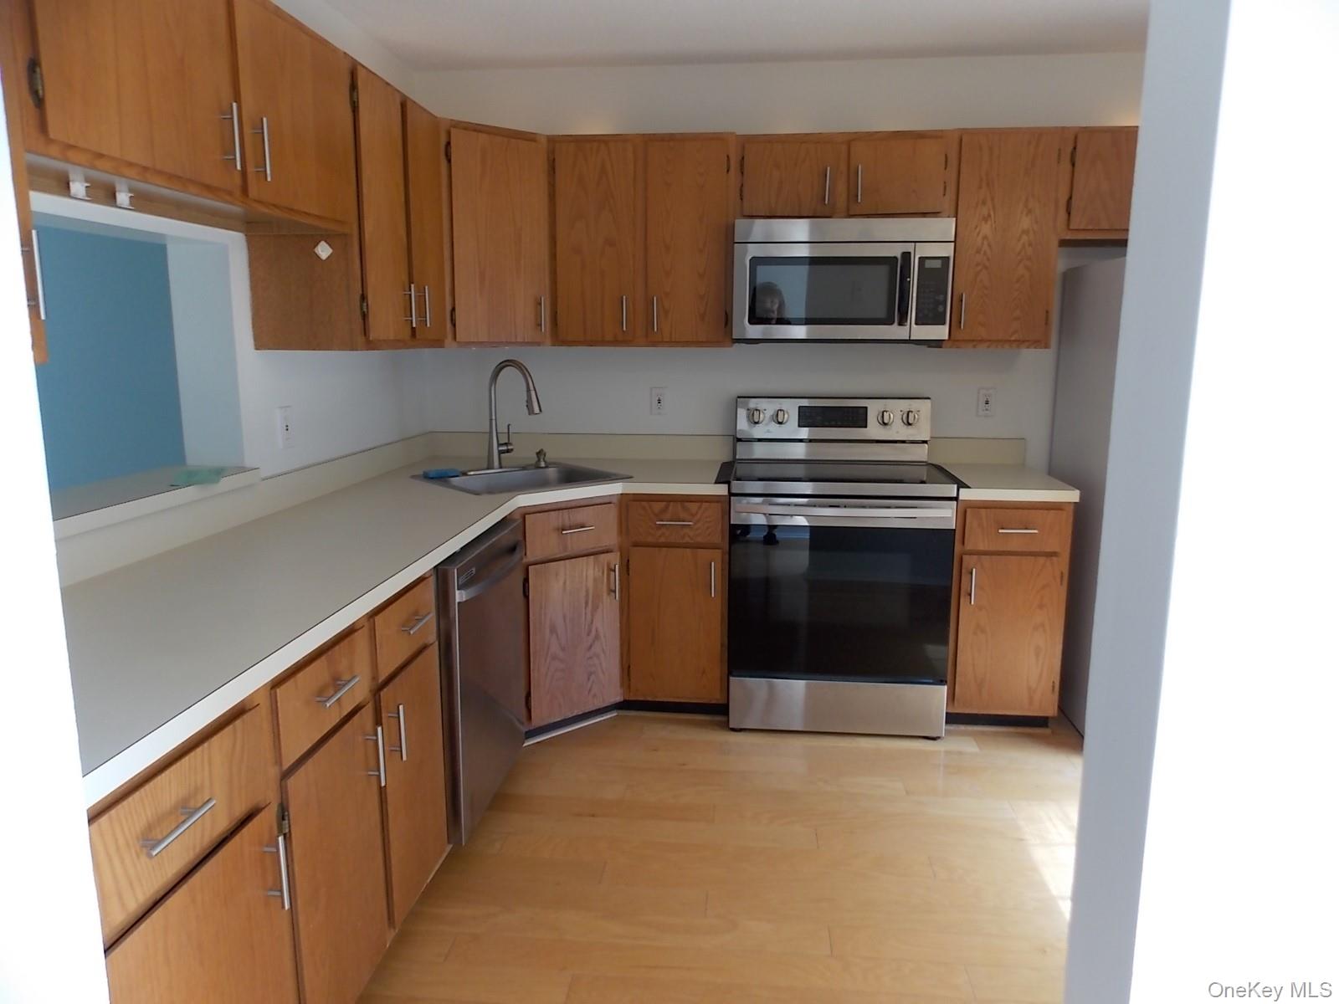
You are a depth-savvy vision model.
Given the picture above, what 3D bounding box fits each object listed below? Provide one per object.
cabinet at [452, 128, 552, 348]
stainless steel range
[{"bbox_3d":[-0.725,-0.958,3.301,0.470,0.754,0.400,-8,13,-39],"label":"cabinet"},{"bbox_3d":[0.615,0.215,3.361,0.757,1.172,0.690,1,10,5],"label":"stainless steel range"}]

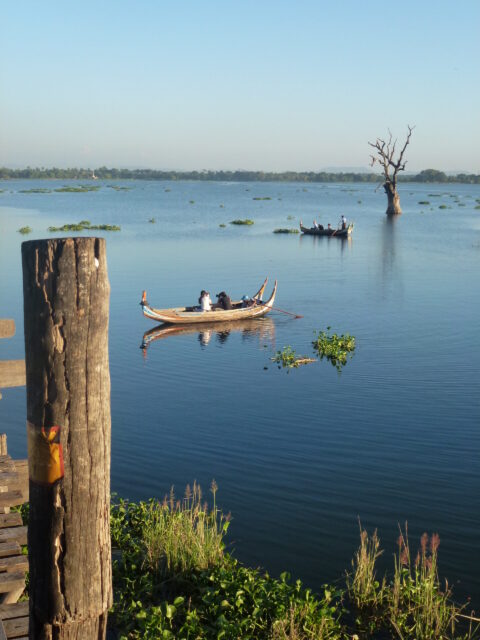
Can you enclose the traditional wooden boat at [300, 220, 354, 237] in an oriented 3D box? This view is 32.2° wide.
[{"bbox_3d":[8.371,-8.948,81.300,5.200,1.500,1.300,6,11,30],"label":"traditional wooden boat"}]

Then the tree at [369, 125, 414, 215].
[{"bbox_3d":[23.698,-23.423,130.019,6.400,13.600,5.500,0,10,0],"label":"tree"}]

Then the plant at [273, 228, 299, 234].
[{"bbox_3d":[4.598,-8.836,83.092,2.550,0.420,1.400,0,10,0],"label":"plant"}]

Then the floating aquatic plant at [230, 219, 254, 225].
[{"bbox_3d":[0.324,-11.657,99.139,2.800,0.500,1.800,0,10,0],"label":"floating aquatic plant"}]

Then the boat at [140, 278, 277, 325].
[{"bbox_3d":[-1.198,-0.741,32.699,5.300,1.600,1.300,-5,11,-27],"label":"boat"}]

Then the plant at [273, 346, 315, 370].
[{"bbox_3d":[1.644,1.158,25.051,1.350,0.280,0.900,0,10,0],"label":"plant"}]

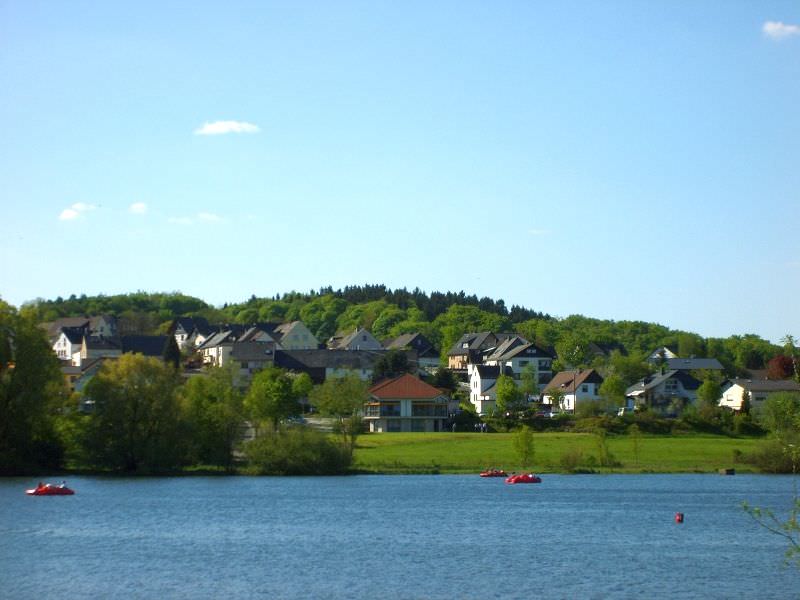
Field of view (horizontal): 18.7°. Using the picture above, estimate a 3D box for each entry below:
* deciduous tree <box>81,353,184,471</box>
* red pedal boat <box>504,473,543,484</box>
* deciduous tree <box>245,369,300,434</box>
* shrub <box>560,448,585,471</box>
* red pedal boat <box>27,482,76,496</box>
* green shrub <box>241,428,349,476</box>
[{"bbox_3d":[-38.030,15.850,345.000,14.500,16.800,13.000,0,-4,0],"label":"deciduous tree"},{"bbox_3d":[13.390,19.370,263.000,3.750,1.150,1.650,1,-4,-15],"label":"red pedal boat"},{"bbox_3d":[-21.180,16.400,400.000,8.900,11.000,8.500,0,-4,0],"label":"deciduous tree"},{"bbox_3d":[25.020,23.270,354.000,3.800,3.800,3.500,0,-4,0],"label":"shrub"},{"bbox_3d":[-28.370,15.380,197.000,3.850,1.150,1.650,0,-4,-3],"label":"red pedal boat"},{"bbox_3d":[-14.320,21.090,339.000,14.800,6.800,10.000,0,-4,0],"label":"green shrub"}]

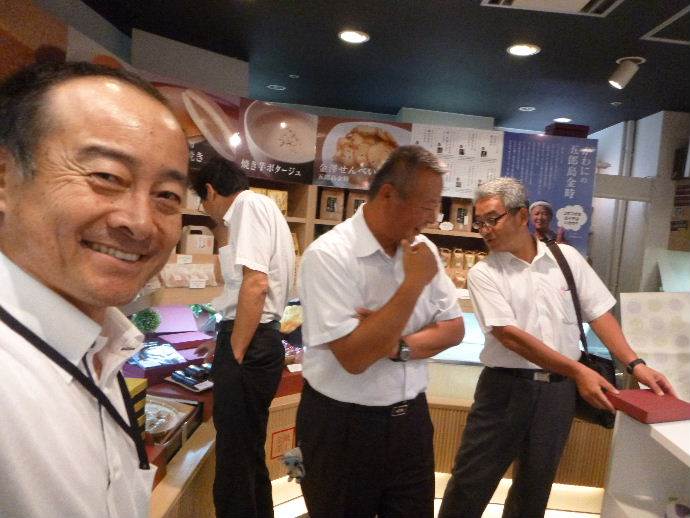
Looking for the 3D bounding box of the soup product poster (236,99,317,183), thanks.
[{"bbox_3d":[-0.452,-0.776,3.397,0.665,0.505,0.020,-1,8,-44],"label":"soup product poster"}]

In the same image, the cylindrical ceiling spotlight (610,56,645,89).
[{"bbox_3d":[1.351,-0.895,2.393,0.150,0.130,0.130,5,6,8],"label":"cylindrical ceiling spotlight"}]

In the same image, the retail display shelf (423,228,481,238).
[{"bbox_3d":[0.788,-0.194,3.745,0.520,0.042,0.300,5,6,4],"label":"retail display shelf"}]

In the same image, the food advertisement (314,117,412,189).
[{"bbox_3d":[0.129,-0.752,3.600,0.685,0.505,0.020,5,6,4],"label":"food advertisement"}]

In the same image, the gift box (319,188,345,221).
[{"bbox_3d":[-0.096,-0.405,3.751,0.160,0.215,0.100,5,6,4],"label":"gift box"}]

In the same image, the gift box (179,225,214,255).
[{"bbox_3d":[-0.891,-0.111,2.980,0.172,0.170,0.100,0,7,-35],"label":"gift box"}]

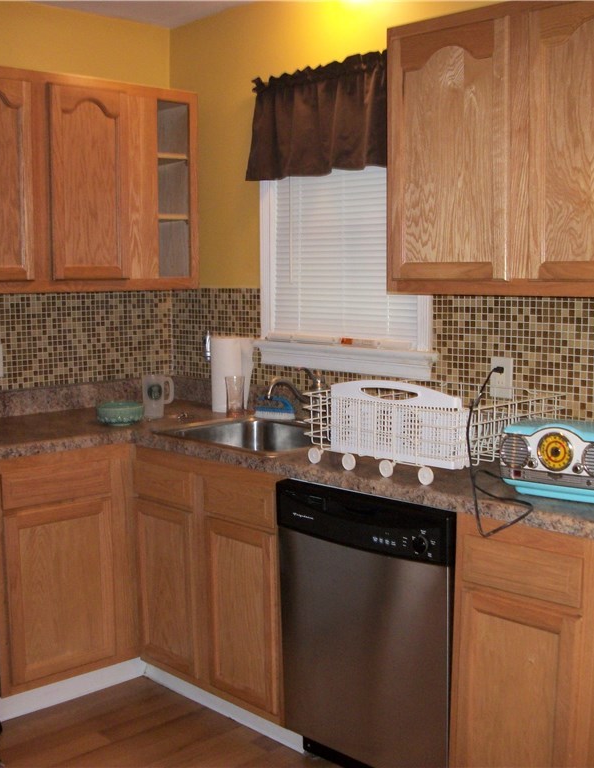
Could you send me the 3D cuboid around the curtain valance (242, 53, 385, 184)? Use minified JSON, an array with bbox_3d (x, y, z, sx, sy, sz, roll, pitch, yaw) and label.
[{"bbox_3d":[0.130,-0.883,3.132,0.089,0.371,0.881,-6,9,-43],"label":"curtain valance"}]

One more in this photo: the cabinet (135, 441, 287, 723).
[{"bbox_3d":[-0.082,0.573,3.161,0.594,0.745,0.717,-6,9,-43],"label":"cabinet"}]

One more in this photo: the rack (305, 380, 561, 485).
[{"bbox_3d":[0.381,0.106,2.577,0.515,0.223,0.525,-6,9,-43],"label":"rack"}]

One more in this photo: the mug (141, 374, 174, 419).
[{"bbox_3d":[-0.501,0.045,3.439,0.121,0.150,0.084,-1,6,-9],"label":"mug"}]

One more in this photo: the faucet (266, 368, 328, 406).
[{"bbox_3d":[0.004,0.049,3.170,0.287,0.203,0.099,-6,9,-43],"label":"faucet"}]

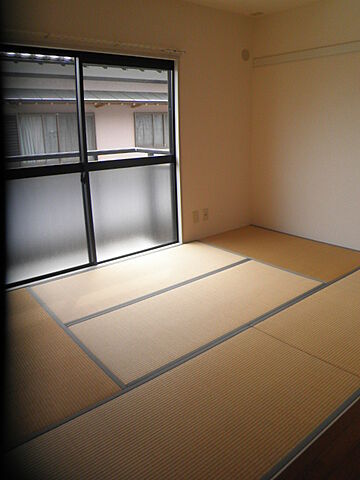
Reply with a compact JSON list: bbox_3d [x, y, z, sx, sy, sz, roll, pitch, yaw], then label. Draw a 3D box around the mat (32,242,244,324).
[{"bbox_3d":[-0.283,0.298,3.126,1.740,0.040,0.768,-15,22,-35],"label":"mat"}]

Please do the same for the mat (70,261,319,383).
[{"bbox_3d":[0.188,0.466,2.544,1.740,0.040,0.768,-15,22,-35],"label":"mat"}]

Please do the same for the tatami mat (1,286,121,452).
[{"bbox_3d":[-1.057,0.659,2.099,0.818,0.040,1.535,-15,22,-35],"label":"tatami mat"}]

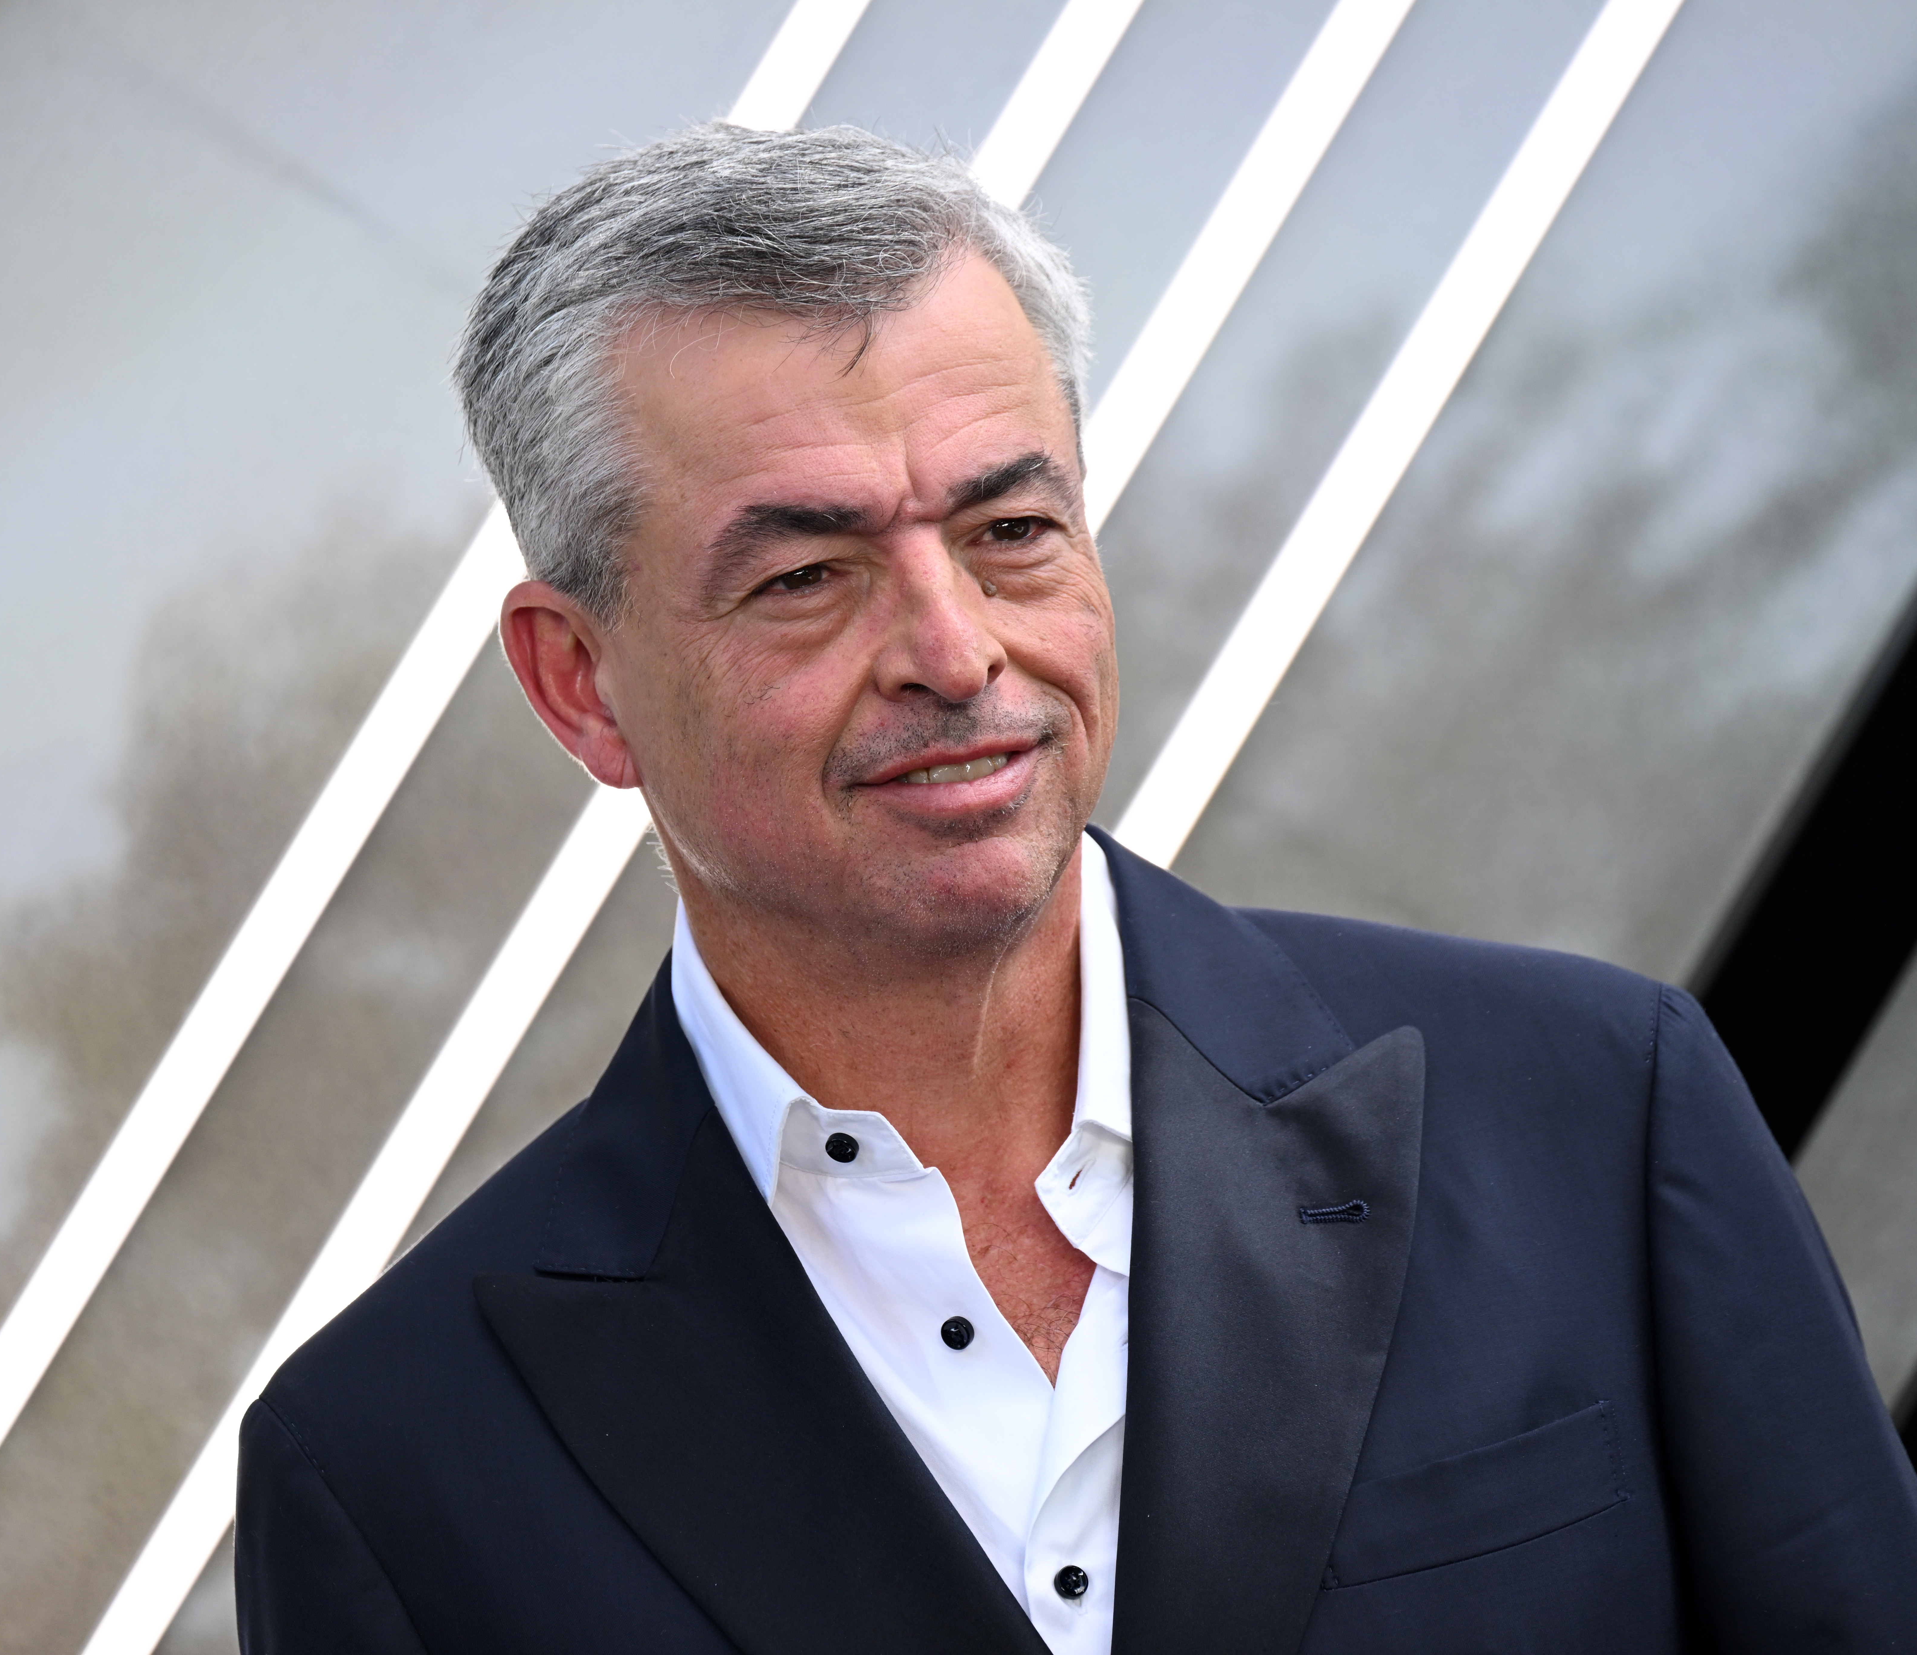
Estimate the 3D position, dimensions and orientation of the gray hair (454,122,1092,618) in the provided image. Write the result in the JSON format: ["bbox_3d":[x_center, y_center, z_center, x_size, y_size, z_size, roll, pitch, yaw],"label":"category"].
[{"bbox_3d":[-0.046,-0.110,7.250,0.168,0.175,0.200,-14,1,-26],"label":"gray hair"}]

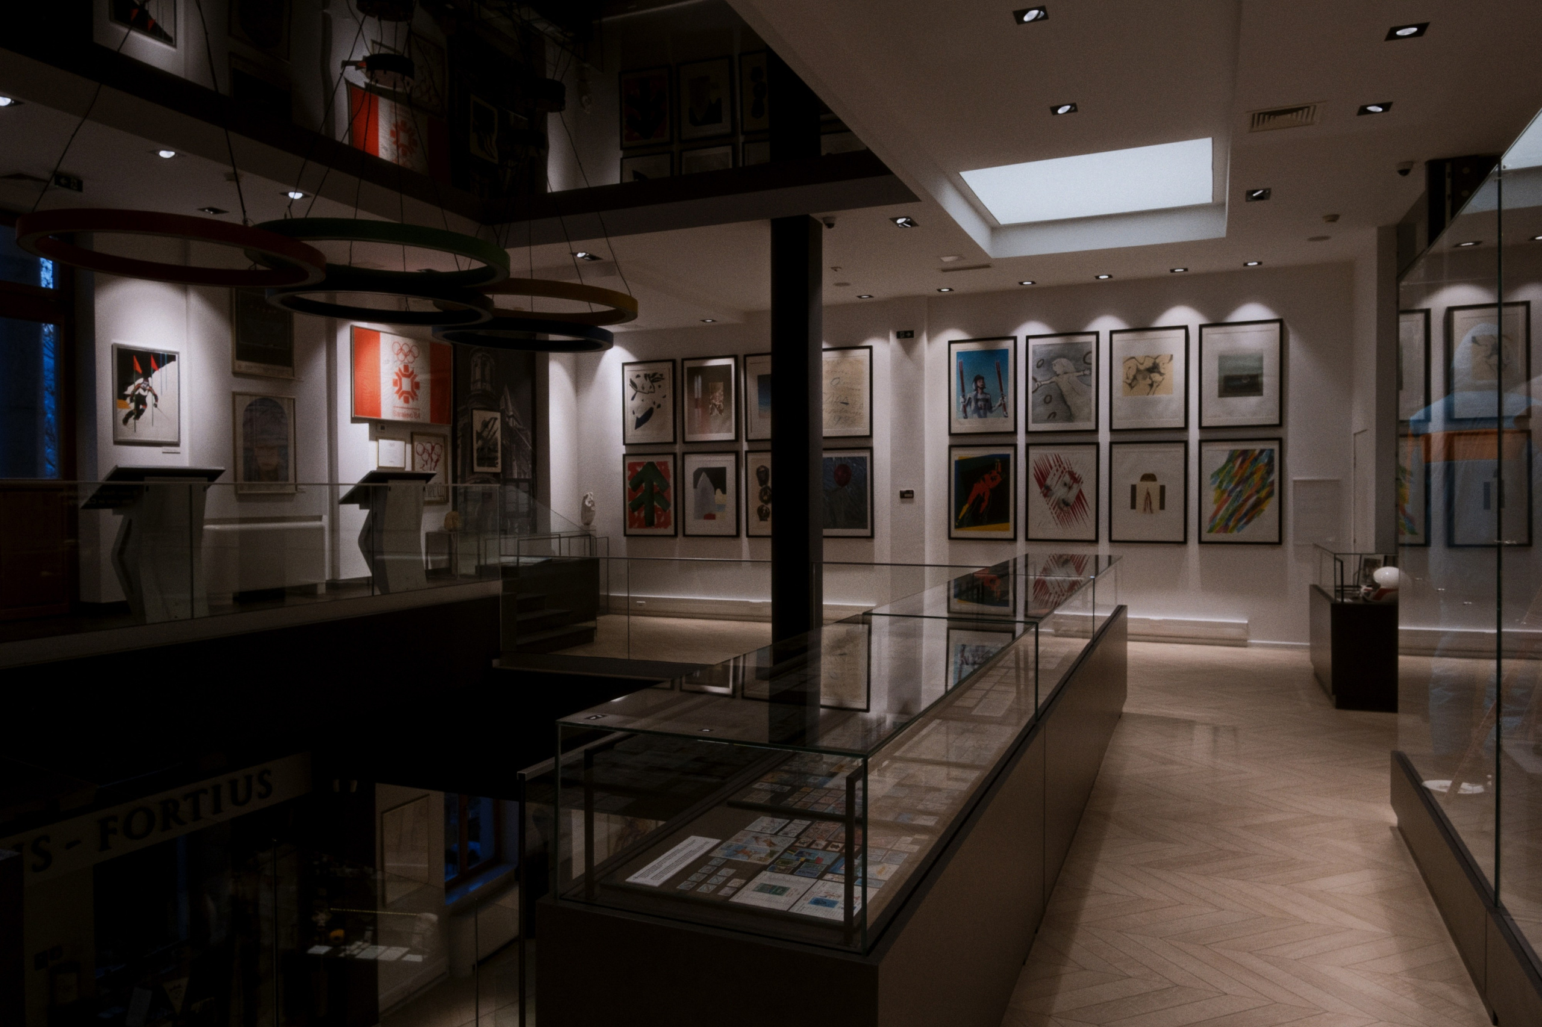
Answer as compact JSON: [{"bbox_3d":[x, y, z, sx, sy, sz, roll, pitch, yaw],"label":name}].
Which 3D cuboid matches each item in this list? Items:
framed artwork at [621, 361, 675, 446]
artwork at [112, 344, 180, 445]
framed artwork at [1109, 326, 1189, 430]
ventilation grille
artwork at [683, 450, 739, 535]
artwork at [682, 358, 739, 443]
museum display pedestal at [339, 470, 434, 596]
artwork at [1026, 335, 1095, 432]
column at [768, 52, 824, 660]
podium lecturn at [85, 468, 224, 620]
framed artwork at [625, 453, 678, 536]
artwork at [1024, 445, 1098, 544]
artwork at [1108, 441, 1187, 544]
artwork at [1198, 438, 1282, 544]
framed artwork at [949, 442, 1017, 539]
[{"bbox_3d":[-1.526,-1.387,12.931,0.750,1.045,0.030,0,1,23],"label":"framed artwork"},{"bbox_3d":[-4.790,-0.893,7.900,0.030,0.750,0.540,0,1,23],"label":"artwork"},{"bbox_3d":[3.890,-1.378,10.584,0.750,1.045,0.030,0,1,23],"label":"framed artwork"},{"bbox_3d":[3.089,-2.374,6.176,0.405,0.030,0.395,0,1,23],"label":"ventilation grille"},{"bbox_3d":[-0.736,-0.231,12.618,0.750,1.045,0.030,0,1,23],"label":"artwork"},{"bbox_3d":[-0.742,-1.389,12.592,0.750,1.045,0.030,0,1,23],"label":"artwork"},{"bbox_3d":[-3.268,0.165,8.846,0.375,1.013,0.765,0,1,23],"label":"museum display pedestal"},{"bbox_3d":[3.164,-1.407,11.129,0.760,1.063,0.033,0,1,23],"label":"artwork"},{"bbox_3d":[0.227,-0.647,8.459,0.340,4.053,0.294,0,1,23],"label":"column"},{"bbox_3d":[-4.101,0.203,6.867,0.375,1.013,0.765,0,1,23],"label":"podium lecturn"},{"bbox_3d":[-1.519,-0.225,12.957,0.750,1.045,0.030,0,1,23],"label":"framed artwork"},{"bbox_3d":[3.105,-0.220,10.953,0.750,1.045,0.030,0,1,23],"label":"artwork"},{"bbox_3d":[3.895,-0.217,10.611,0.750,1.045,0.030,0,1,23],"label":"artwork"},{"bbox_3d":[4.780,-0.223,10.471,0.760,1.063,0.033,0,1,23],"label":"artwork"},{"bbox_3d":[2.366,-0.226,11.488,0.760,1.063,0.033,0,1,23],"label":"framed artwork"}]

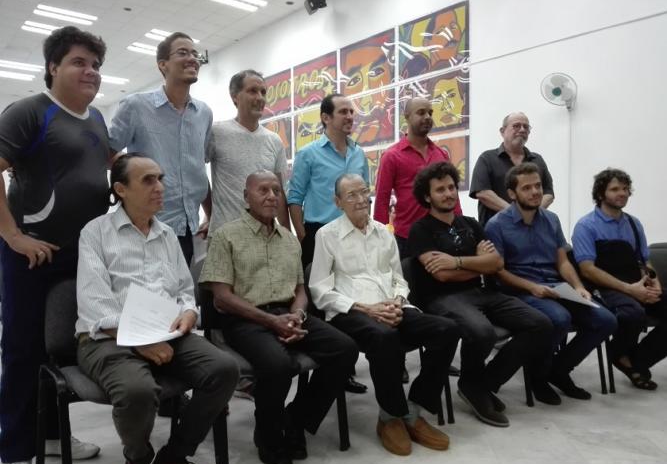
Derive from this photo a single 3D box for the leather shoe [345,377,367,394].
[{"bbox_3d":[0.047,0.857,2.998,0.280,0.100,0.100,0,2,28],"label":"leather shoe"}]

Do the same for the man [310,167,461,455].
[{"bbox_3d":[0.273,0.320,2.461,0.520,1.204,0.730,-1,2,-27],"label":"man"}]

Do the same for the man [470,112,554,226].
[{"bbox_3d":[1.200,0.044,3.483,0.550,1.677,0.340,-1,2,-11],"label":"man"}]

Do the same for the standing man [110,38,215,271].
[{"bbox_3d":[-0.790,0.000,2.451,0.550,1.860,0.360,-2,2,-41],"label":"standing man"}]

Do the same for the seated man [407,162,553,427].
[{"bbox_3d":[0.752,0.269,2.700,0.550,1.284,0.750,-1,2,-26],"label":"seated man"}]

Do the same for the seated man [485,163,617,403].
[{"bbox_3d":[1.257,0.245,2.959,0.530,1.306,0.740,-1,2,-20],"label":"seated man"}]

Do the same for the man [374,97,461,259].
[{"bbox_3d":[0.530,0.034,3.203,0.530,1.724,0.340,-1,2,-20],"label":"man"}]

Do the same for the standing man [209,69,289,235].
[{"bbox_3d":[-0.460,0.026,2.782,0.490,1.784,0.340,-2,2,-35],"label":"standing man"}]

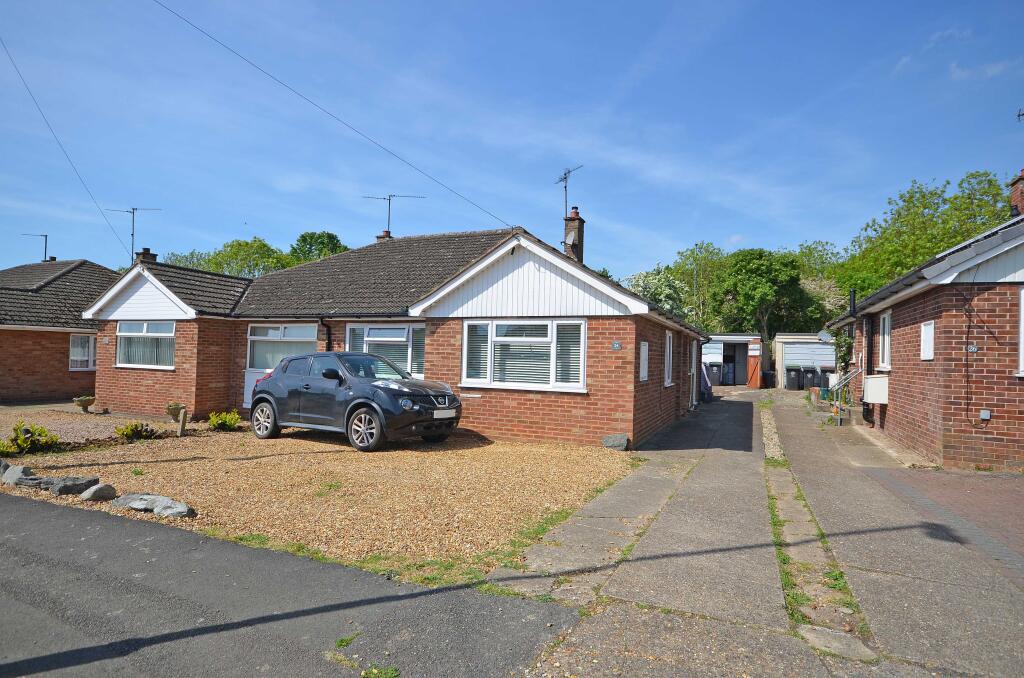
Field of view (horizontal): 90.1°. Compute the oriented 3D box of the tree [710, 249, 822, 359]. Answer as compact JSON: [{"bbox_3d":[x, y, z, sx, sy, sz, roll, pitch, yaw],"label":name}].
[{"bbox_3d":[14.944,-1.378,30.000,6.200,7.500,5.800,1,-2,26],"label":"tree"}]

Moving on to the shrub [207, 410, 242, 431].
[{"bbox_3d":[-5.776,1.623,10.300,0.600,0.440,0.540,1,-2,25],"label":"shrub"}]

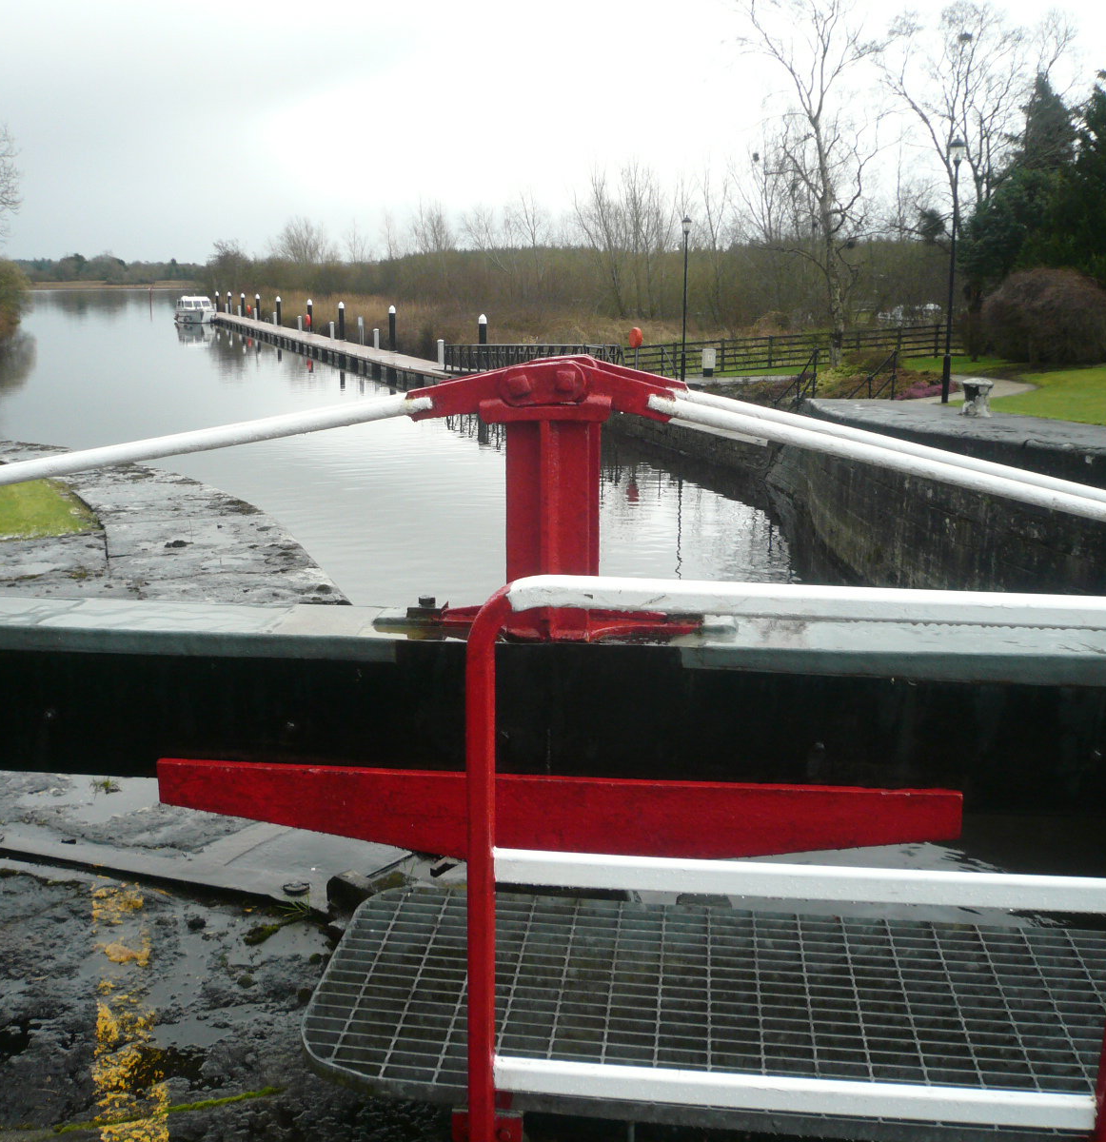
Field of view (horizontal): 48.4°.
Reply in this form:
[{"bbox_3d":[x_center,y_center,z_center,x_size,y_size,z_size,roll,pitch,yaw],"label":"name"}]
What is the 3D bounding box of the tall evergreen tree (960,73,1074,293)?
[{"bbox_3d":[14.167,-10.557,37.054,3.700,8.300,3.700,0,13,0],"label":"tall evergreen tree"}]

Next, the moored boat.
[{"bbox_3d":[-32.438,-23.749,111.561,2.900,2.500,8.200,-5,14,-21],"label":"moored boat"}]

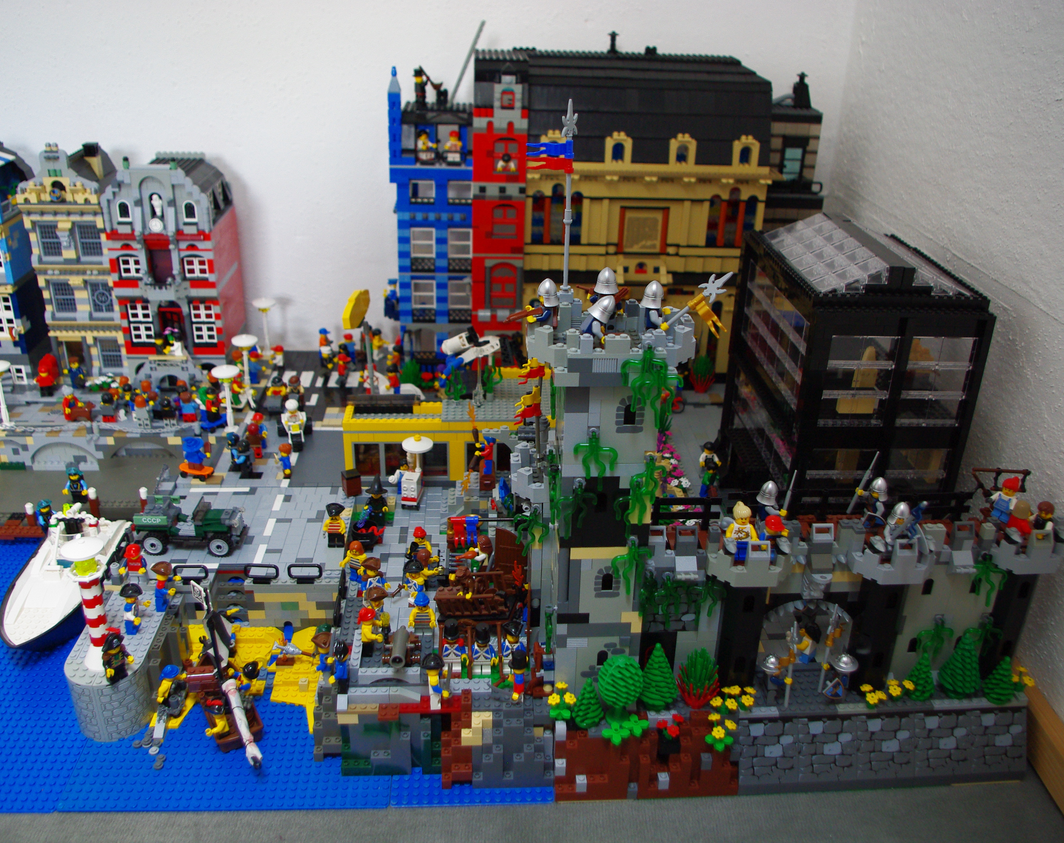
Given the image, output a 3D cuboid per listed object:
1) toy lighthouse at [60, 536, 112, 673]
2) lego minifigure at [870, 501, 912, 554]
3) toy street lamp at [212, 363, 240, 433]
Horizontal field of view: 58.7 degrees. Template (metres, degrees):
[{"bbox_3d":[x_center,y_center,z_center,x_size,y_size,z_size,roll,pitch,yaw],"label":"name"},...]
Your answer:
[{"bbox_3d":[-0.344,0.144,0.746,0.033,0.113,0.033,0,26,-4],"label":"toy lighthouse"},{"bbox_3d":[0.282,0.084,0.729,0.026,0.043,0.019,4,26,5],"label":"lego minifigure"},{"bbox_3d":[-0.362,-0.025,1.122,0.032,0.079,0.032,0,26,-4],"label":"toy street lamp"}]

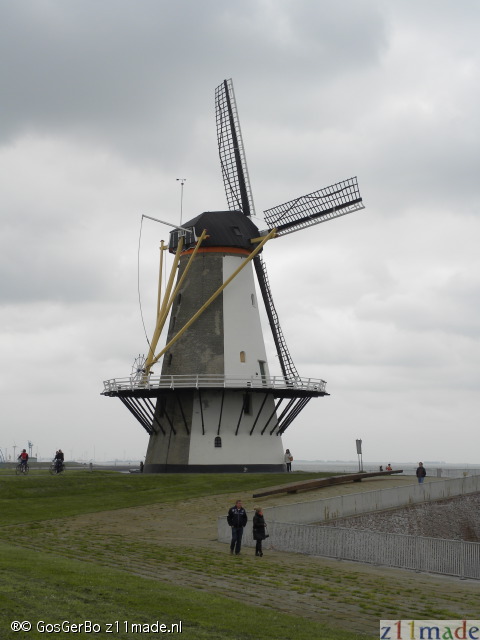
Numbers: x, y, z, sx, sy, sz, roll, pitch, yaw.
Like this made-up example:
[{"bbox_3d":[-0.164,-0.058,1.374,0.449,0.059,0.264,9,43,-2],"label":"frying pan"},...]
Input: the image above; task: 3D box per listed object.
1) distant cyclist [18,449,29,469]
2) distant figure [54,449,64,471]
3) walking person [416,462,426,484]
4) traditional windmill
[{"bbox_3d":[-15.166,9.948,97.000,0.620,1.750,1.650,4,-7,-30],"label":"distant cyclist"},{"bbox_3d":[-12.676,9.948,97.000,0.650,1.750,1.650,4,-7,-35],"label":"distant figure"},{"bbox_3d":[11.126,9.594,85.000,0.550,1.740,0.360,-1,-6,11],"label":"walking person"},{"bbox_3d":[-1.699,-3.482,99.379,16.000,28.600,23.000,4,-7,-33],"label":"traditional windmill"}]

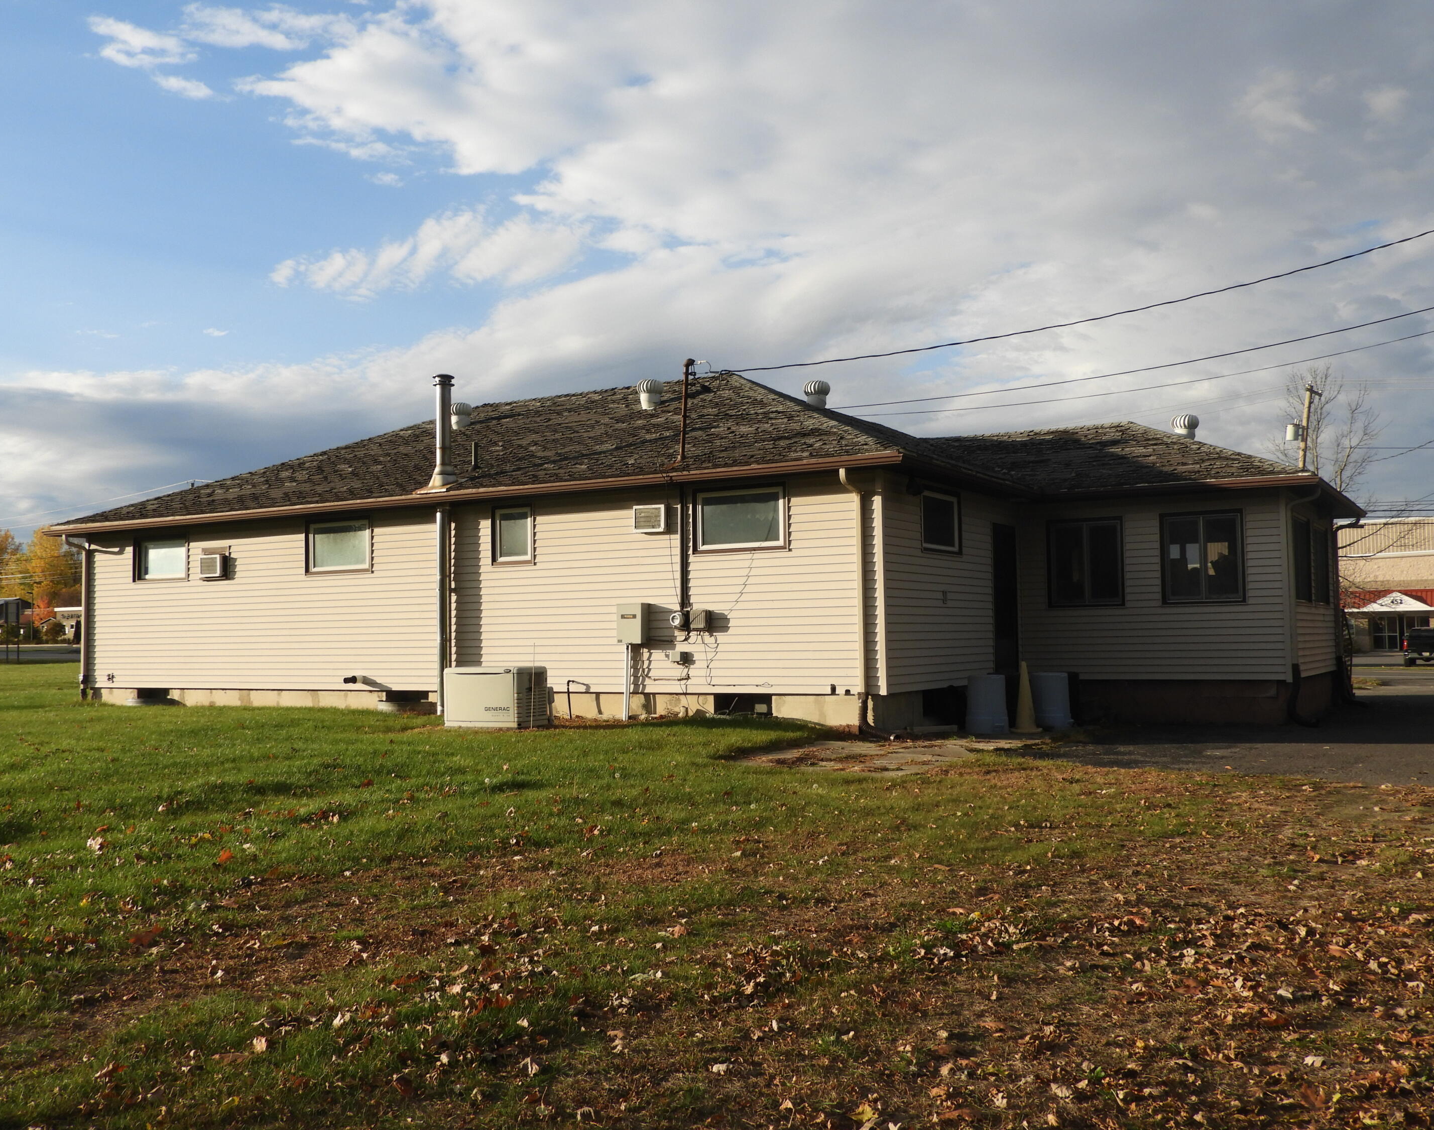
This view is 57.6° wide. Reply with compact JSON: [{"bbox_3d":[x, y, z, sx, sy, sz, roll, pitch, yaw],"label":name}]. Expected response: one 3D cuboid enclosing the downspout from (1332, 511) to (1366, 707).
[{"bbox_3d":[10.562,0.721,21.812,0.450,3.200,0.400,-3,-4,30],"label":"downspout"}]

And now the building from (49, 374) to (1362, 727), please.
[{"bbox_3d":[-0.280,-0.371,22.224,19.400,5.550,10.700,-3,-4,30],"label":"building"}]

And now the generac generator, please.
[{"bbox_3d":[-2.894,1.742,17.137,1.220,0.760,0.640,-3,-4,30],"label":"generac generator"}]

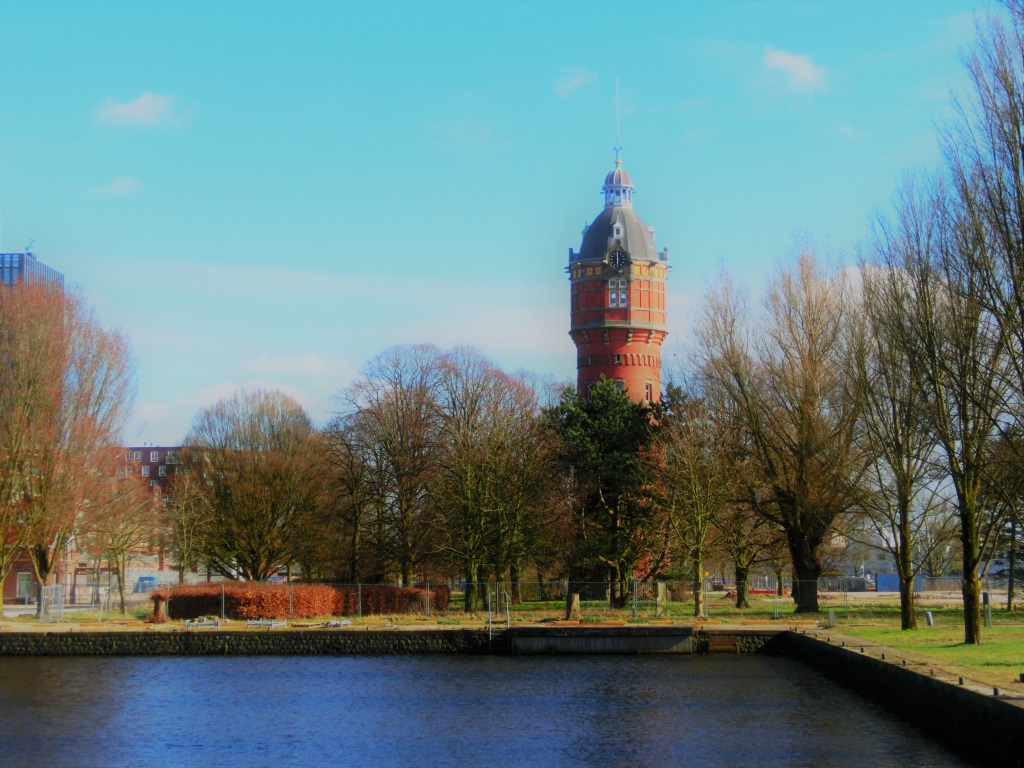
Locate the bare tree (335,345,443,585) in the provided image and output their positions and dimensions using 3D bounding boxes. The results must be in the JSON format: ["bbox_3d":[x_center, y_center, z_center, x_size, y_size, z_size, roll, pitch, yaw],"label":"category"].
[{"bbox_3d":[-7.796,5.795,126.999,7.200,16.677,7.200,0,-5,0],"label":"bare tree"}]

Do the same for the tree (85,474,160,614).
[{"bbox_3d":[-21.428,8.820,110.656,4.181,7.683,4.181,0,-5,0],"label":"tree"}]

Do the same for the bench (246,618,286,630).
[{"bbox_3d":[-10.430,10.126,85.433,1.600,0.500,0.550,0,-5,0],"label":"bench"}]

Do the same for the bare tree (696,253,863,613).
[{"bbox_3d":[15.456,2.720,116.234,9.592,20.846,9.592,0,-5,0],"label":"bare tree"}]

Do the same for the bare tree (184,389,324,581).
[{"bbox_3d":[-15.344,6.866,119.872,8.343,13.249,8.343,0,-5,0],"label":"bare tree"}]

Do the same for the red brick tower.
[{"bbox_3d":[9.251,-0.976,174.811,8.687,38.850,8.687,0,-5,0],"label":"red brick tower"}]

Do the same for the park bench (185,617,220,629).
[{"bbox_3d":[-13.150,10.126,85.433,1.450,0.500,0.550,0,-5,0],"label":"park bench"}]

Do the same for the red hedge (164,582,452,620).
[{"bbox_3d":[-10.770,11.295,105.410,15.094,1.800,3.500,1,-5,-6],"label":"red hedge"}]

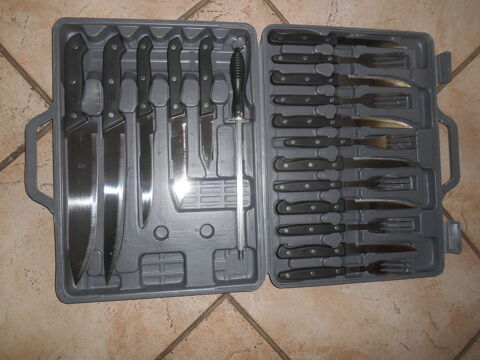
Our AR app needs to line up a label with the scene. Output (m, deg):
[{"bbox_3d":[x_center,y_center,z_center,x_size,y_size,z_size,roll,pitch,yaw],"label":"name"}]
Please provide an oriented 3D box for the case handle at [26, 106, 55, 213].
[{"bbox_3d":[-0.255,-0.024,0.465,0.036,0.014,0.134,-2,89,-9],"label":"case handle"}]

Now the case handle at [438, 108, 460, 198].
[{"bbox_3d":[0.318,-0.041,0.555,0.032,0.014,0.137,-2,89,-9],"label":"case handle"}]

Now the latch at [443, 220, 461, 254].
[{"bbox_3d":[0.324,0.088,0.556,0.030,0.012,0.050,-2,89,-9],"label":"latch"}]

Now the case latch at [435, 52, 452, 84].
[{"bbox_3d":[0.314,-0.173,0.562,0.026,0.012,0.050,-2,89,-9],"label":"case latch"}]

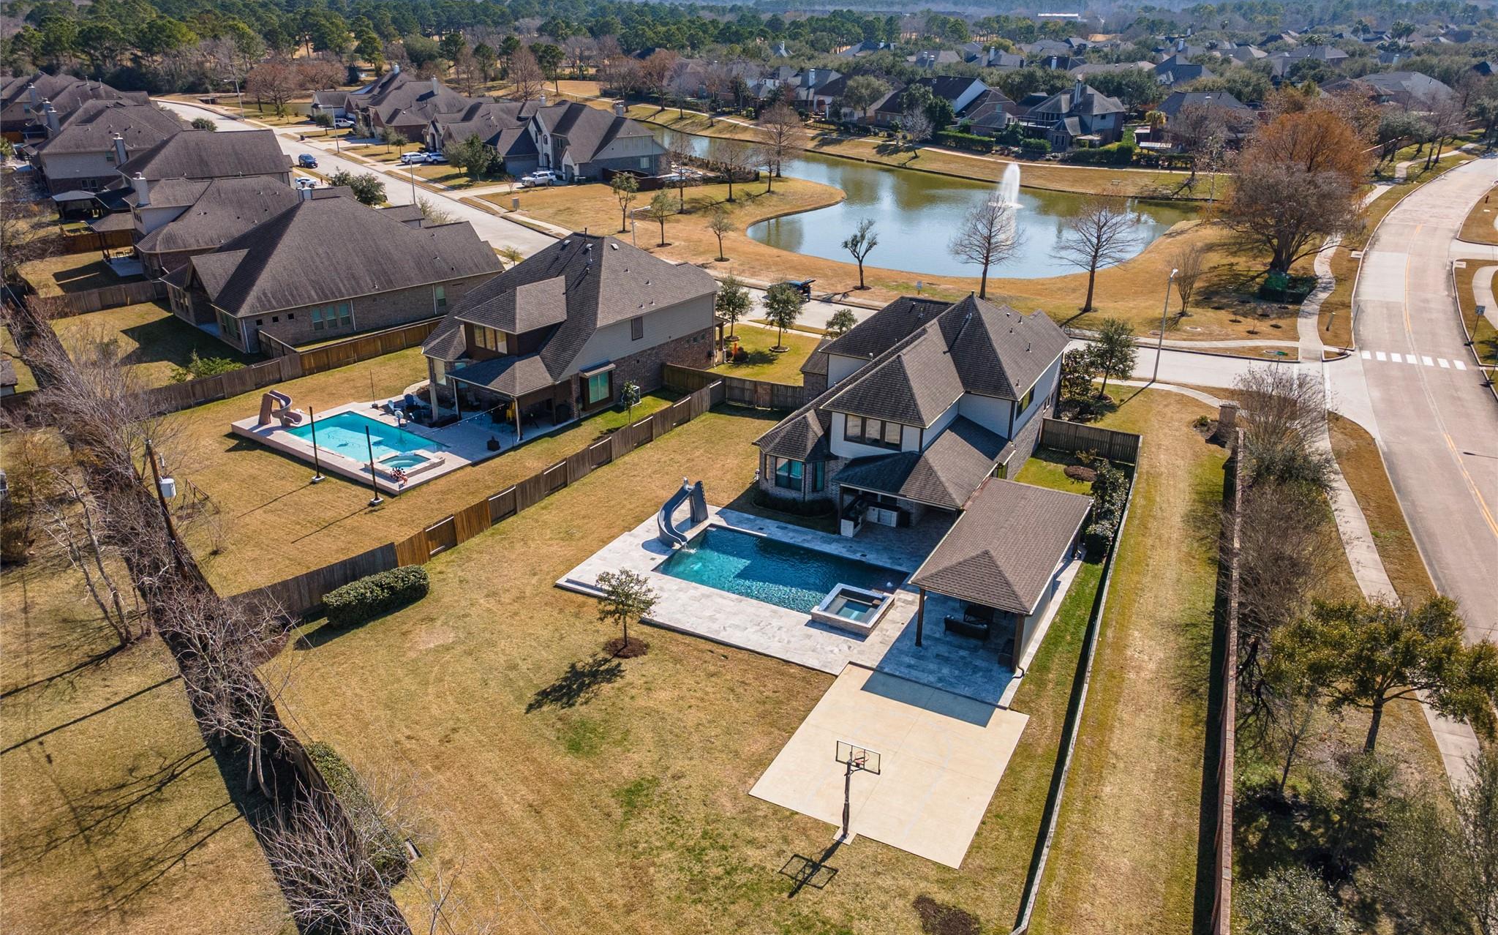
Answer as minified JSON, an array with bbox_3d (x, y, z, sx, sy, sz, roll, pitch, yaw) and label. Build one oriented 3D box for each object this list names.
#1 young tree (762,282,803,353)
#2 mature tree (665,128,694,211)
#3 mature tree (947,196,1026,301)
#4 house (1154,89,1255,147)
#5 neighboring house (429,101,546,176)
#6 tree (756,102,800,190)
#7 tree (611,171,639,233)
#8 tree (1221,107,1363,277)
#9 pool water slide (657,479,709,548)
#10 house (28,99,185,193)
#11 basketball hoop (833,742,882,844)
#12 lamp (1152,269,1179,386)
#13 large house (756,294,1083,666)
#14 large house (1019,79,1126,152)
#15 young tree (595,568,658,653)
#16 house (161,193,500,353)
[{"bbox_3d":[2.946,-14.372,98.039,3.800,6.611,3.800,1,25,0],"label":"young tree"},{"bbox_3d":[-10.091,-44.305,155.465,4.800,12.105,4.800,-1,25,-3],"label":"mature tree"},{"bbox_3d":[26.018,-23.727,112.273,8.223,11.296,8.223,6,25,12],"label":"mature tree"},{"bbox_3d":[106.205,-82.157,242.394,20.500,10.800,17.000,-3,25,-8],"label":"house"},{"bbox_3d":[-45.132,-65.597,202.745,21.500,10.000,31.000,-15,29,-30],"label":"neighboring house"},{"bbox_3d":[5.206,-57.430,183.660,7.657,12.945,7.657,1,25,1],"label":"tree"},{"bbox_3d":[-17.276,-36.421,142.587,4.017,8.073,4.017,-2,25,-6],"label":"tree"},{"bbox_3d":[66.215,-33.198,124.929,16.000,18.600,16.000,13,27,25],"label":"tree"},{"bbox_3d":[-4.120,2.498,65.023,2.700,3.100,5.000,13,28,25],"label":"pool water slide"},{"bbox_3d":[-108.245,-54.884,176.092,24.000,12.200,21.700,-12,28,-25],"label":"house"},{"bbox_3d":[4.296,12.979,42.078,1.830,3.860,1.750,13,28,25],"label":"basketball hoop"},{"bbox_3d":[35.803,-12.034,89.292,0.350,9.550,1.900,13,27,24],"label":"lamp"},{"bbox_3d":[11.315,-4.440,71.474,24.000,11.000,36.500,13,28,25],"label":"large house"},{"bbox_3d":[73.194,-81.303,238.329,20.000,12.000,18.000,-21,33,-39],"label":"large house"},{"bbox_3d":[-6.337,7.172,52.786,3.152,4.544,3.152,-3,25,-7],"label":"young tree"},{"bbox_3d":[-42.339,-22.058,107.248,28.000,11.200,18.500,-21,33,-39],"label":"house"}]

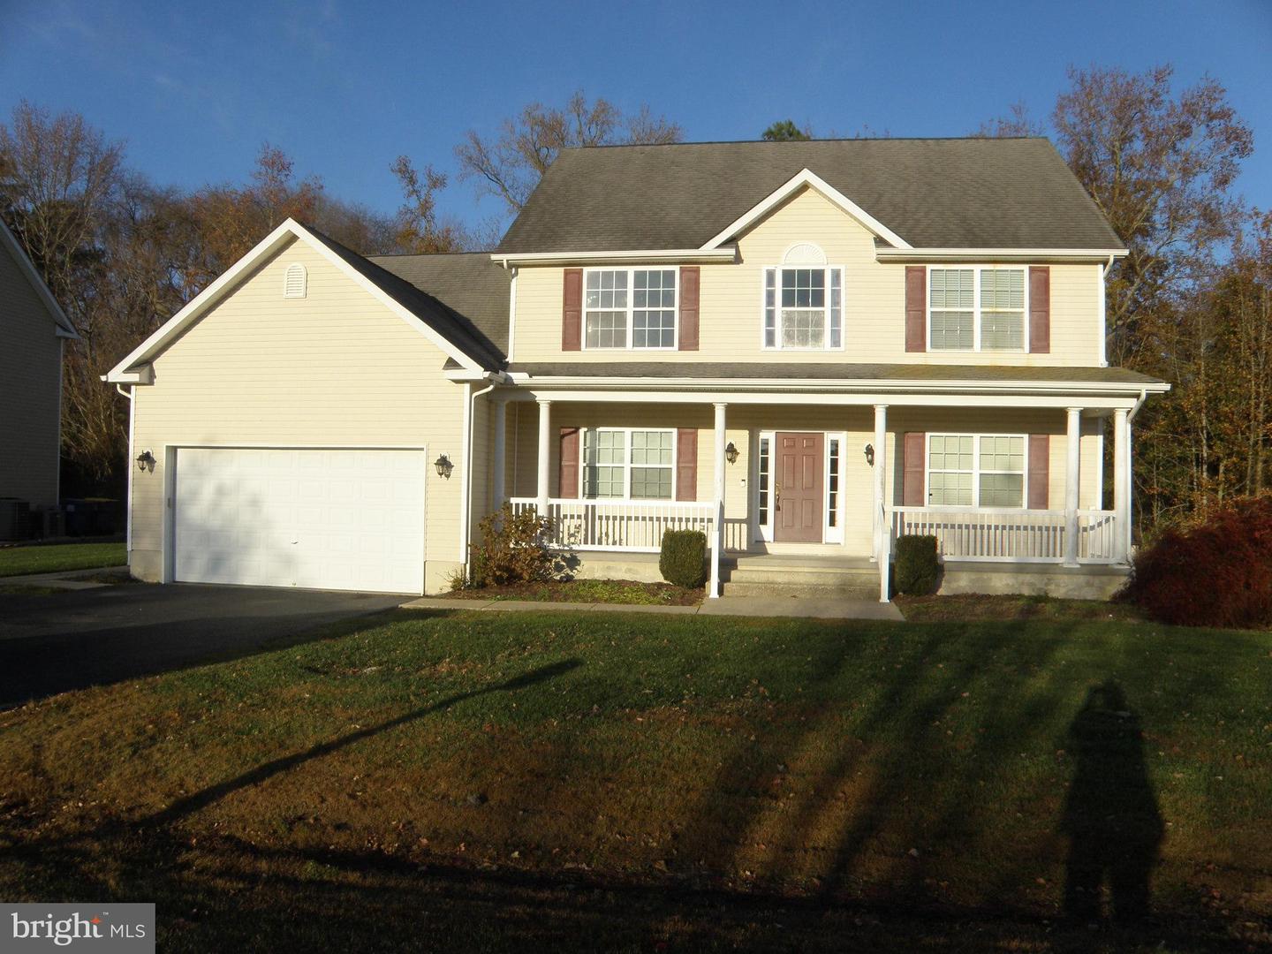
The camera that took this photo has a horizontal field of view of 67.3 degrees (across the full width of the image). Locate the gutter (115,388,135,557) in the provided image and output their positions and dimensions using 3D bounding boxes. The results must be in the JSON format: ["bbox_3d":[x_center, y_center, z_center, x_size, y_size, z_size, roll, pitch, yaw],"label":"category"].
[{"bbox_3d":[-8.840,-0.138,16.550,0.290,2.980,0.120,1,-1,8],"label":"gutter"}]

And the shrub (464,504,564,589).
[{"bbox_3d":[-1.933,1.120,15.824,1.500,1.350,1.300,1,-1,8],"label":"shrub"}]

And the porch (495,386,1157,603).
[{"bbox_3d":[2.833,0.222,16.349,10.650,3.450,2.200,1,-1,8],"label":"porch"}]

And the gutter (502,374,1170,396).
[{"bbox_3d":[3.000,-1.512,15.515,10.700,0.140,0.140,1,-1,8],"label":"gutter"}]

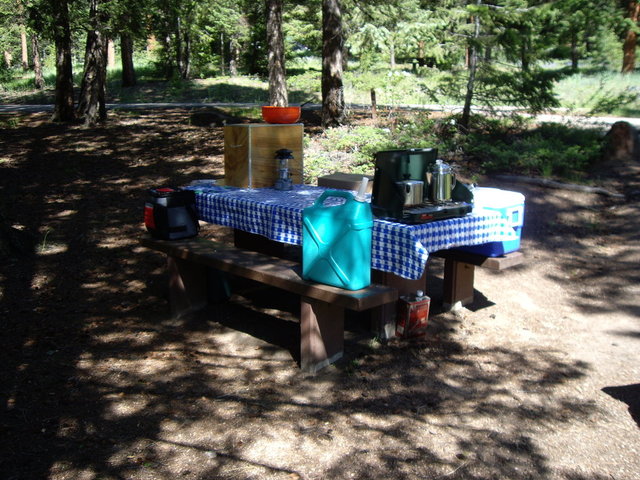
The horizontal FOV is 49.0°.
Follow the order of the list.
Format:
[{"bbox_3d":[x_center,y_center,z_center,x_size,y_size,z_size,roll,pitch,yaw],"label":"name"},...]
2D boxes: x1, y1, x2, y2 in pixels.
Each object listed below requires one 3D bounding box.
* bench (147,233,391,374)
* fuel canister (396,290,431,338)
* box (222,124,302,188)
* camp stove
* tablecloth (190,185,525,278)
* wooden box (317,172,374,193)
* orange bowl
[{"bbox_3d":[-0.436,0.363,4.445,0.300,0.495,2.130,-10,16,-44],"label":"bench"},{"bbox_3d":[0.596,0.465,4.472,0.165,0.265,0.105,-2,13,-30],"label":"fuel canister"},{"bbox_3d":[-0.440,-0.670,5.540,0.515,0.475,0.335,-10,16,-44],"label":"box"},{"bbox_3d":[0.608,-0.334,4.140,0.535,0.385,0.340,-8,14,-37],"label":"camp stove"},{"bbox_3d":[0.082,-0.144,4.827,0.980,0.280,2.140,-10,16,-44],"label":"tablecloth"},{"bbox_3d":[0.292,-0.270,5.005,0.480,0.355,0.440,4,12,20],"label":"wooden box"},{"bbox_3d":[-0.304,-0.991,5.596,0.300,0.135,0.300,1,11,0],"label":"orange bowl"}]

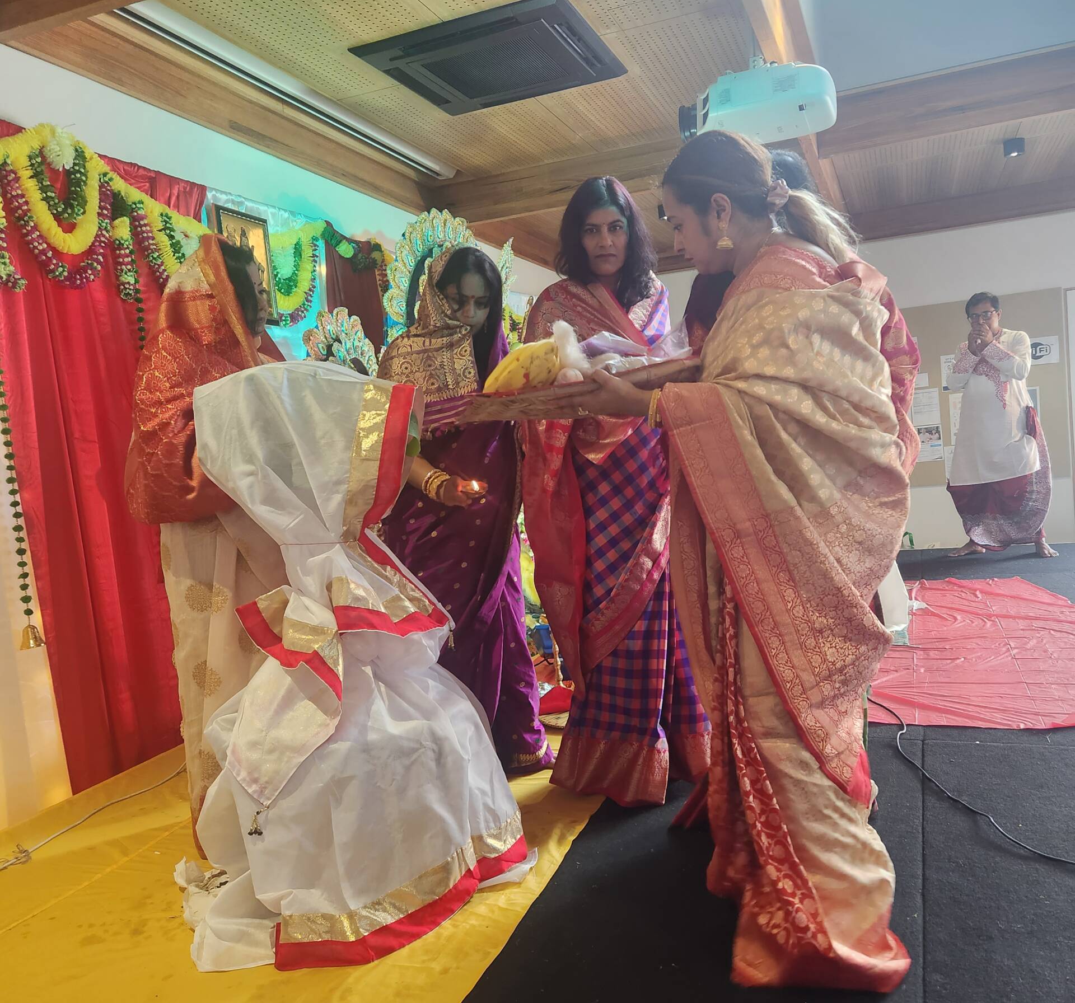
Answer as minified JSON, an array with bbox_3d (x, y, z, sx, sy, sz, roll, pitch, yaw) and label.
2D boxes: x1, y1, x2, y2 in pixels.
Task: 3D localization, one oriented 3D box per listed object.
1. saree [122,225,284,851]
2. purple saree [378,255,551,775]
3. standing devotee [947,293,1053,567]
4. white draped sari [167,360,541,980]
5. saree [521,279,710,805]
[{"bbox_3d":[-0.846,0.085,2.478,0.430,1.550,0.450,-6,3,-32],"label":"saree"},{"bbox_3d":[-0.208,0.015,2.865,0.480,1.550,0.420,-6,3,-20],"label":"purple saree"},{"bbox_3d":[3.074,-0.524,6.381,0.680,1.750,0.460,-3,3,27],"label":"standing devotee"},{"bbox_3d":[-0.462,0.276,2.067,0.780,1.150,0.620,-5,3,-8],"label":"white draped sari"},{"bbox_3d":[0.237,0.071,2.647,0.510,1.390,0.420,-4,3,16],"label":"saree"}]

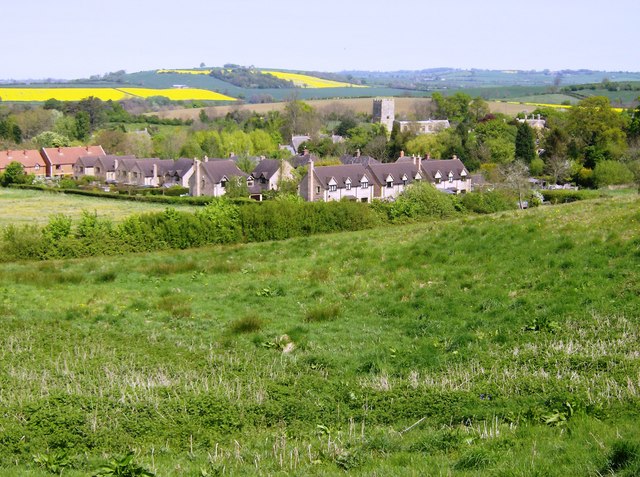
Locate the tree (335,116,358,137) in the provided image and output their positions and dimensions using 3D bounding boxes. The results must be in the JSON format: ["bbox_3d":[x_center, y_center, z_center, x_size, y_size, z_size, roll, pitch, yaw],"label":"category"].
[{"bbox_3d":[9.750,-40.460,380.000,8.830,8.830,8.390,0,8,0],"label":"tree"}]

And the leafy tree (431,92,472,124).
[{"bbox_3d":[51.560,-47.240,405.000,16.470,20.200,15.640,0,8,0],"label":"leafy tree"}]

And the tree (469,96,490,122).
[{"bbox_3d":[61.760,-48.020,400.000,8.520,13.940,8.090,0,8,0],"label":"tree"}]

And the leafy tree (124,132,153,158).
[{"bbox_3d":[-55.350,-27.600,315.000,8.540,9.550,8.110,0,8,0],"label":"leafy tree"}]

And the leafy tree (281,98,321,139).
[{"bbox_3d":[-6.800,-40.950,360.000,13.940,15.680,13.240,0,8,0],"label":"leafy tree"}]

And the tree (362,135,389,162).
[{"bbox_3d":[14.770,-23.430,275.000,6.920,8.520,6.580,0,8,0],"label":"tree"}]

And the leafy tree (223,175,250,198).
[{"bbox_3d":[-17.170,-10.510,215.000,5.410,5.680,5.140,0,8,0],"label":"leafy tree"}]

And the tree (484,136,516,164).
[{"bbox_3d":[48.050,-22.630,275.000,8.520,9.150,8.090,0,8,0],"label":"tree"}]

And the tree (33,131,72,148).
[{"bbox_3d":[-84.160,-29.100,325.000,12.580,9.860,11.960,0,8,0],"label":"tree"}]

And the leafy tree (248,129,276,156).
[{"bbox_3d":[-16.980,-27.020,305.000,8.270,11.040,7.850,0,8,0],"label":"leafy tree"}]

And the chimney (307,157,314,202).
[{"bbox_3d":[-1.780,-11.130,200.000,0.700,9.590,1.000,-8,12,-44],"label":"chimney"}]

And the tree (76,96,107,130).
[{"bbox_3d":[-90.690,-48.420,410.000,11.910,16.040,11.310,0,8,0],"label":"tree"}]

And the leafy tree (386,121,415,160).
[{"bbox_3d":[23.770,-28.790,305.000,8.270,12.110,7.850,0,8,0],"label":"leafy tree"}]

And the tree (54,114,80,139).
[{"bbox_3d":[-94.110,-40.810,385.000,9.690,10.810,9.210,0,8,0],"label":"tree"}]

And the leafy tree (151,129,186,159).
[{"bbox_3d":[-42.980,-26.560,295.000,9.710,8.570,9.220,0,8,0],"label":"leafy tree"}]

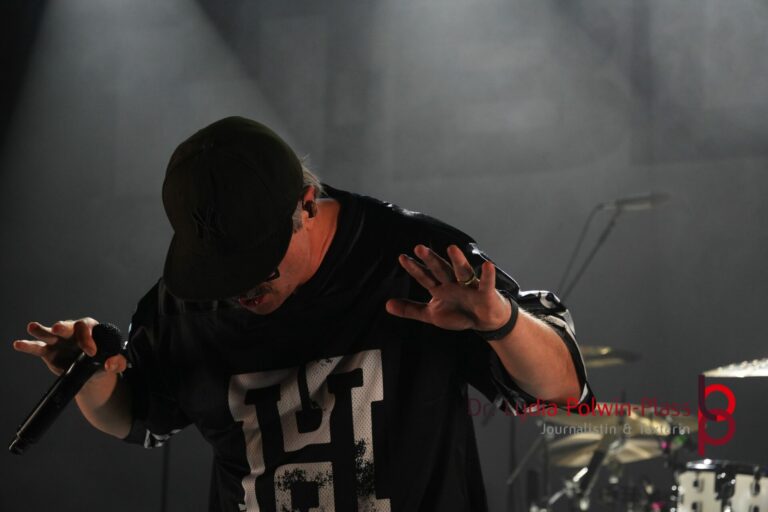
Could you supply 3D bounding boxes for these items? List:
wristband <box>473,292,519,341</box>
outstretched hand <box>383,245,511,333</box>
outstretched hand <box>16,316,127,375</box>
[{"bbox_3d":[0.155,0.084,3.090,0.056,0.070,0.018,43,0,40],"label":"wristband"},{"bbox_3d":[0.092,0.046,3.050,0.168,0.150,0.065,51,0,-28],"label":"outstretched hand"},{"bbox_3d":[-0.447,0.130,3.130,0.135,0.080,0.145,-22,-33,18],"label":"outstretched hand"}]

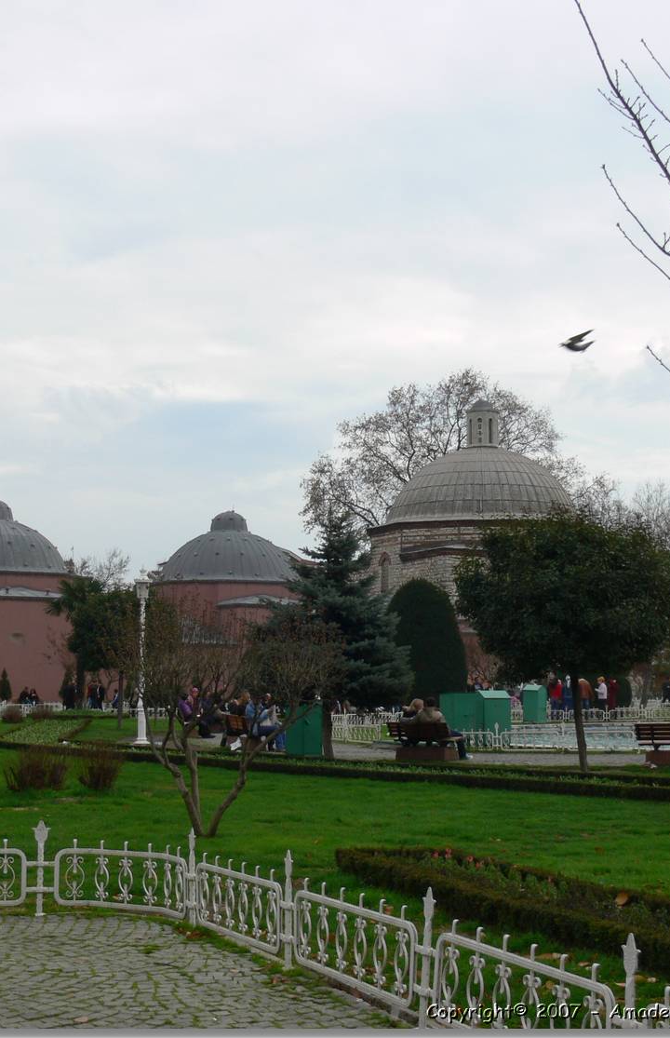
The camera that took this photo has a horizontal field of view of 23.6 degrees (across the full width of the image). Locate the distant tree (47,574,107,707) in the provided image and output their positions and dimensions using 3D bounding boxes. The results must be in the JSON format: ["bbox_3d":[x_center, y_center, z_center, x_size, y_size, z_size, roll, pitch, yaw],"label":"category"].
[{"bbox_3d":[-13.176,6.348,82.777,3.300,6.991,3.200,0,-6,0],"label":"distant tree"}]

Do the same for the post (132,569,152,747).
[{"bbox_3d":[-4.244,3.056,35.481,0.380,3.900,0.380,0,-5,0],"label":"post"}]

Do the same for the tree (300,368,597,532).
[{"bbox_3d":[9.465,0.592,128.000,23.500,24.500,22.000,0,-5,0],"label":"tree"}]

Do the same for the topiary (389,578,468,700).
[{"bbox_3d":[4.070,5.554,69.793,3.350,6.011,3.350,0,-6,0],"label":"topiary"}]

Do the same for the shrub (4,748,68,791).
[{"bbox_3d":[-4.379,3.664,23.453,0.930,0.634,0.800,0,-6,0],"label":"shrub"}]

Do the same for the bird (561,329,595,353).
[{"bbox_3d":[2.726,-1.990,18.000,0.360,0.250,0.420,0,-5,0],"label":"bird"}]

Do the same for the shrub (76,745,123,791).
[{"bbox_3d":[-3.431,3.632,23.456,0.700,0.697,0.680,0,-6,0],"label":"shrub"}]

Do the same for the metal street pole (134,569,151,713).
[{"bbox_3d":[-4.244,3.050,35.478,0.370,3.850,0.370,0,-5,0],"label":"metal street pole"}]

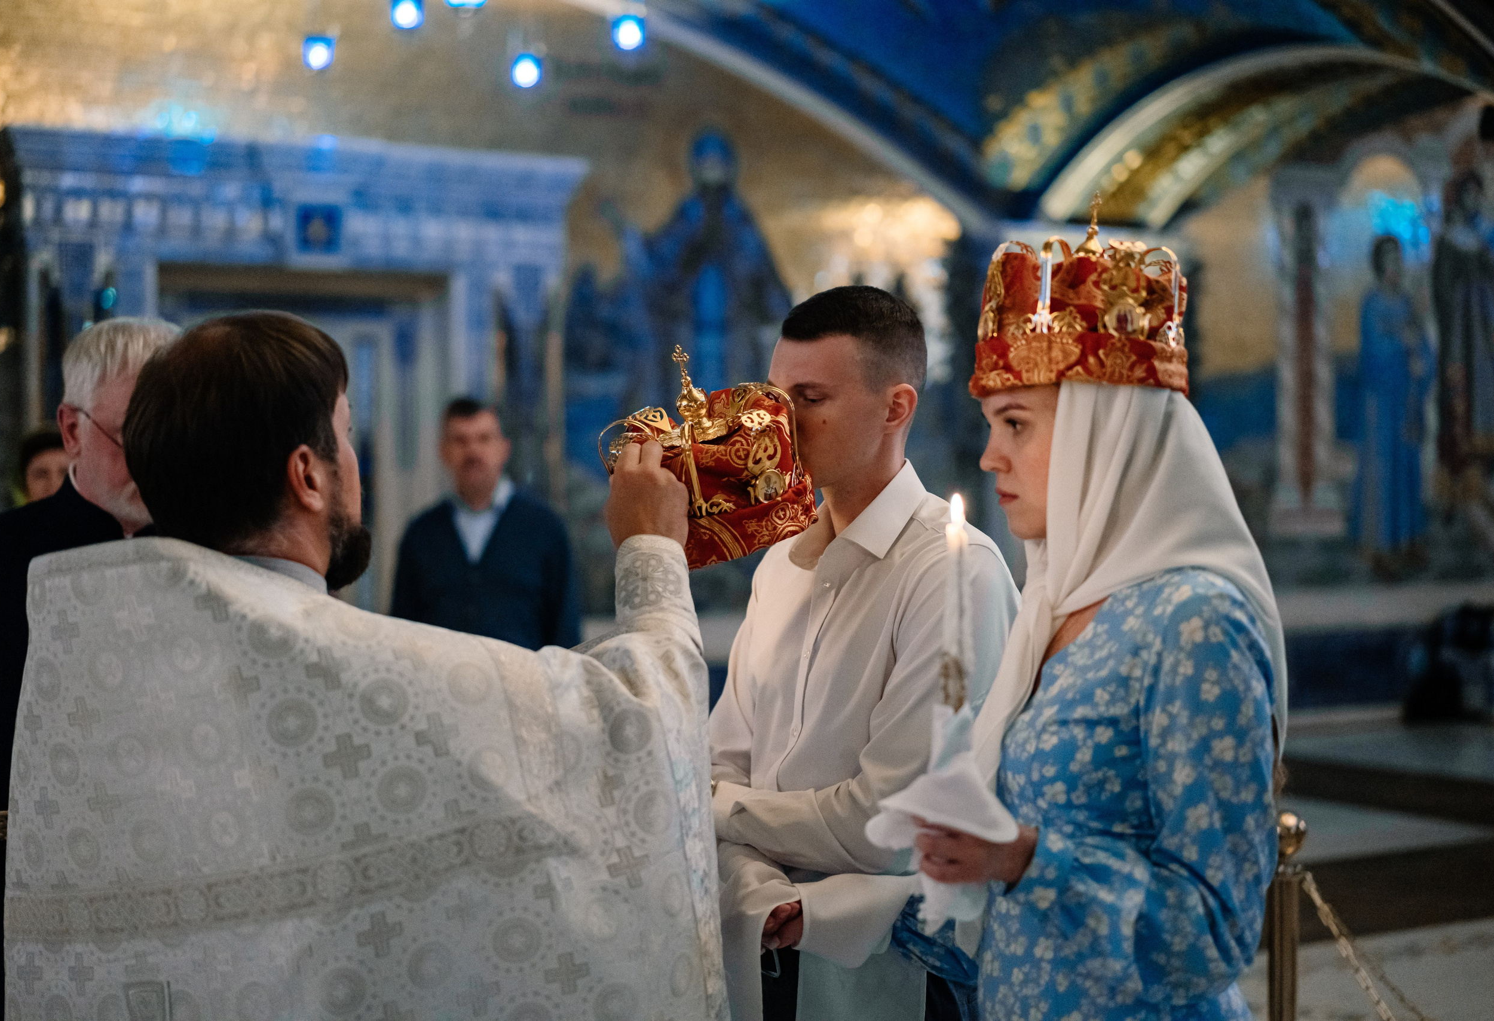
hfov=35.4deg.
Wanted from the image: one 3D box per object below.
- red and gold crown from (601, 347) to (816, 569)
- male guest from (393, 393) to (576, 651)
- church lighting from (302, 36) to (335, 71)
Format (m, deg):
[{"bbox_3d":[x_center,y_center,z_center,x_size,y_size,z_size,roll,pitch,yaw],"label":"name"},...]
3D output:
[{"bbox_3d":[-0.051,-0.076,2.396,0.210,0.200,0.210,-7,21,3],"label":"red and gold crown"},{"bbox_3d":[-0.659,0.595,5.900,0.480,1.760,0.290,0,0,9],"label":"male guest"},{"bbox_3d":[-1.591,-1.702,8.690,0.105,0.120,0.105,0,0,-10],"label":"church lighting"}]

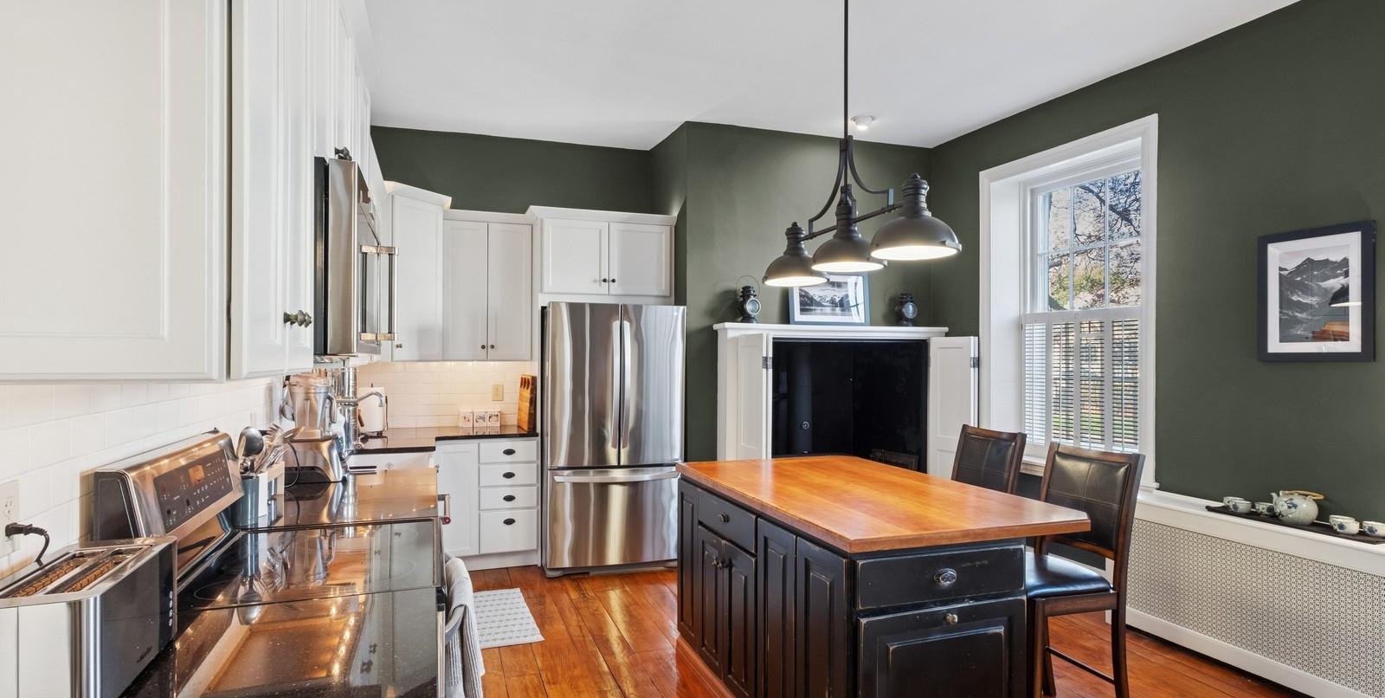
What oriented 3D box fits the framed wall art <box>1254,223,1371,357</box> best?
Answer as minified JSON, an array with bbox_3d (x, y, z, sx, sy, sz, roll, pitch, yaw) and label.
[{"bbox_3d":[2.713,-0.237,3.030,0.040,0.580,0.415,0,0,-20],"label":"framed wall art"}]

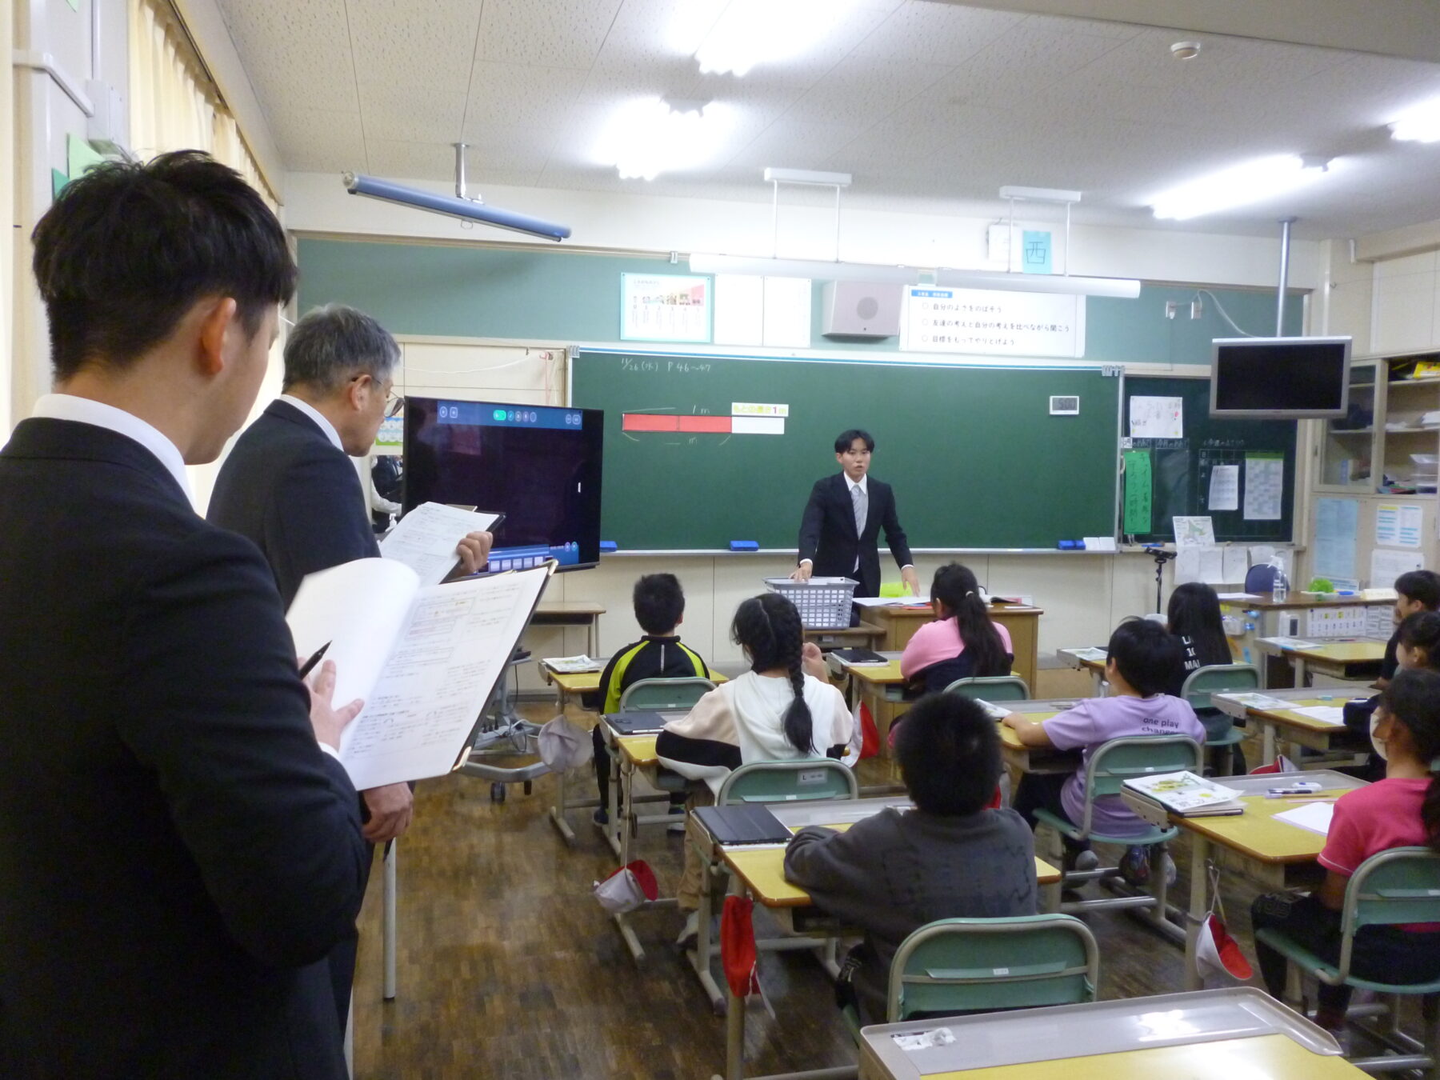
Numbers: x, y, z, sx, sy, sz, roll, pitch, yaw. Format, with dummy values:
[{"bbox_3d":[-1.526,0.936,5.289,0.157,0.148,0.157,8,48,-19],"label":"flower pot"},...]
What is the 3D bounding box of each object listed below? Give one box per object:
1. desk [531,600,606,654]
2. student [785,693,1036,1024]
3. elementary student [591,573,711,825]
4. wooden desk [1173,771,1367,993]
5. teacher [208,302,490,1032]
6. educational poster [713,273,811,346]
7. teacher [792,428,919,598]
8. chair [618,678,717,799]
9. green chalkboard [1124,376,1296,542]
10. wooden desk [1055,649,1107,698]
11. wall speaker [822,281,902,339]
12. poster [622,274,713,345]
[{"bbox_3d":[-0.969,0.679,6.440,0.650,0.630,0.410,0,4,-13],"label":"desk"},{"bbox_3d":[0.315,0.754,2.134,0.440,0.985,0.530,0,4,-15],"label":"student"},{"bbox_3d":[-0.261,0.645,4.515,0.440,1.040,0.580,0,5,-15],"label":"elementary student"},{"bbox_3d":[1.373,0.929,2.789,0.630,0.585,0.580,0,4,-15],"label":"wooden desk"},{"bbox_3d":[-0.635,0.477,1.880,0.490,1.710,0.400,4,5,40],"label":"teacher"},{"bbox_3d":[0.267,-1.379,7.041,0.610,0.410,0.020,0,4,-13],"label":"educational poster"},{"bbox_3d":[0.689,0.216,6.085,0.640,1.585,0.460,0,4,-15],"label":"teacher"},{"bbox_3d":[-0.229,0.826,4.452,0.390,0.690,0.450,0,5,-15],"label":"chair"},{"bbox_3d":[3.300,-0.530,7.822,1.330,1.120,0.040,0,4,-13],"label":"green chalkboard"},{"bbox_3d":[1.898,0.838,5.116,0.700,0.620,0.580,0,5,-15],"label":"wooden desk"},{"bbox_3d":[0.872,-1.392,7.072,0.430,0.320,0.220,0,4,-13],"label":"wall speaker"},{"bbox_3d":[-0.310,-1.371,6.900,0.550,0.390,0.010,0,5,-15],"label":"poster"}]

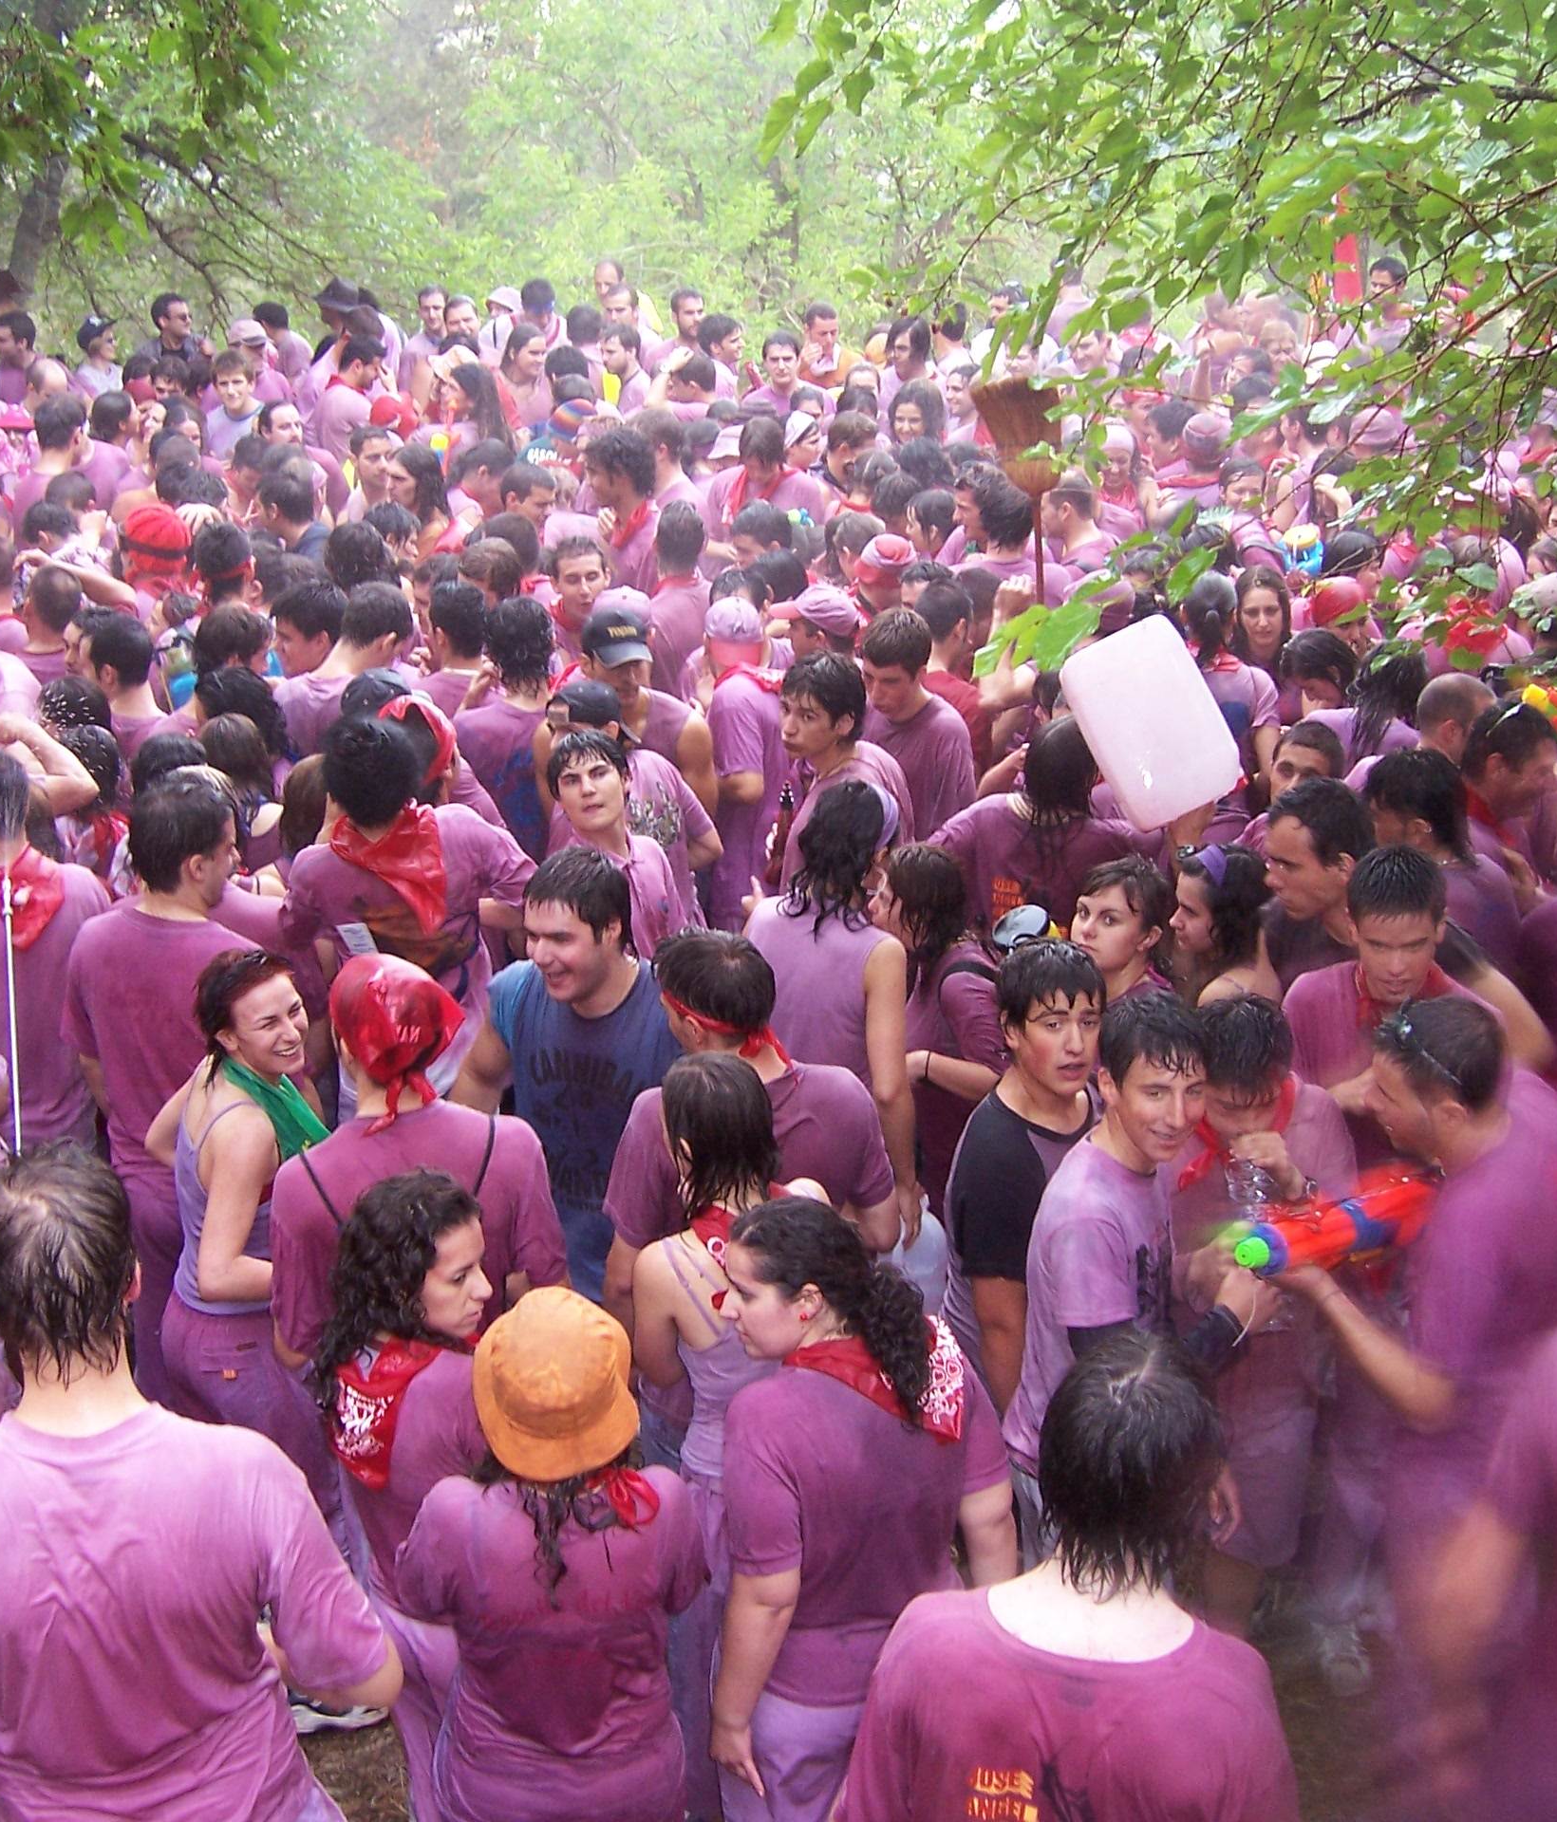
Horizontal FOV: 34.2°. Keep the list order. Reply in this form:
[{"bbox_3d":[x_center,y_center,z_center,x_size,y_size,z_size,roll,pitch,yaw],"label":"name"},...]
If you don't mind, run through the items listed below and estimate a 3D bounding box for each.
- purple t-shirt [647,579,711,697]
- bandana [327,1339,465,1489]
[{"bbox_3d":[-0.325,-0.830,8.400,0.460,0.620,0.280,-3,19,-8],"label":"purple t-shirt"},{"bbox_3d":[-0.524,0.700,3.550,0.230,0.180,0.220,-16,24,-39],"label":"bandana"}]

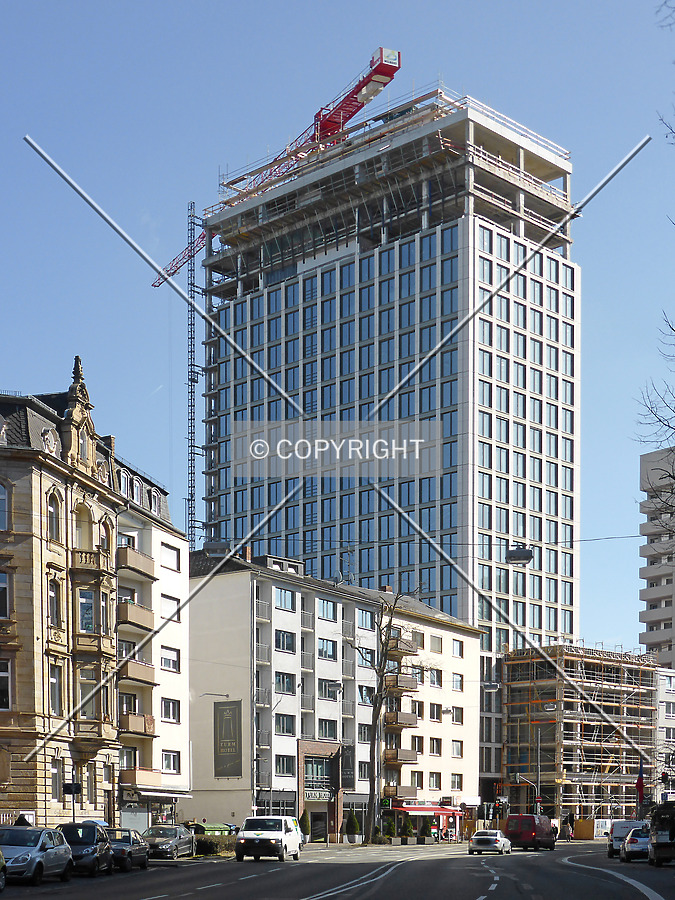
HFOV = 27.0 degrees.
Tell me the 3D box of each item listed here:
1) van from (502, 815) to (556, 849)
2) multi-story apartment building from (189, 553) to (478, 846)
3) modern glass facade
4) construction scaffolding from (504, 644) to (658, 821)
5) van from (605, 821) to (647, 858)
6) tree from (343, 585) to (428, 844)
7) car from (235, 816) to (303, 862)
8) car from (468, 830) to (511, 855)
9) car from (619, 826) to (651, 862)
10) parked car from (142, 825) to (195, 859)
[{"bbox_3d":[12.612,24.916,91.413,1.930,2.300,5.000,-6,-16,21],"label":"van"},{"bbox_3d":[-1.452,20.793,111.818,11.500,20.000,36.000,-9,-17,29],"label":"multi-story apartment building"},{"bbox_3d":[5.528,4.882,161.176,40.700,76.000,19.200,-14,-20,43],"label":"modern glass facade"},{"bbox_3d":[23.610,28.667,136.824,6.800,17.600,17.300,-14,-20,42],"label":"construction scaffolding"},{"bbox_3d":[14.747,19.766,71.323,1.920,1.880,4.750,-2,-15,9],"label":"van"},{"bbox_3d":[3.507,19.100,102.569,6.300,18.720,6.000,0,-15,0],"label":"tree"},{"bbox_3d":[-2.866,16.678,60.228,1.920,1.930,4.880,-2,-15,7],"label":"car"},{"bbox_3d":[8.800,22.545,80.695,1.800,1.410,4.600,-4,-16,13],"label":"car"},{"bbox_3d":[13.551,17.549,62.341,1.760,1.460,4.200,-2,-15,8],"label":"car"},{"bbox_3d":[-7.549,17.486,62.631,1.730,1.420,4.550,-3,-15,11],"label":"parked car"}]

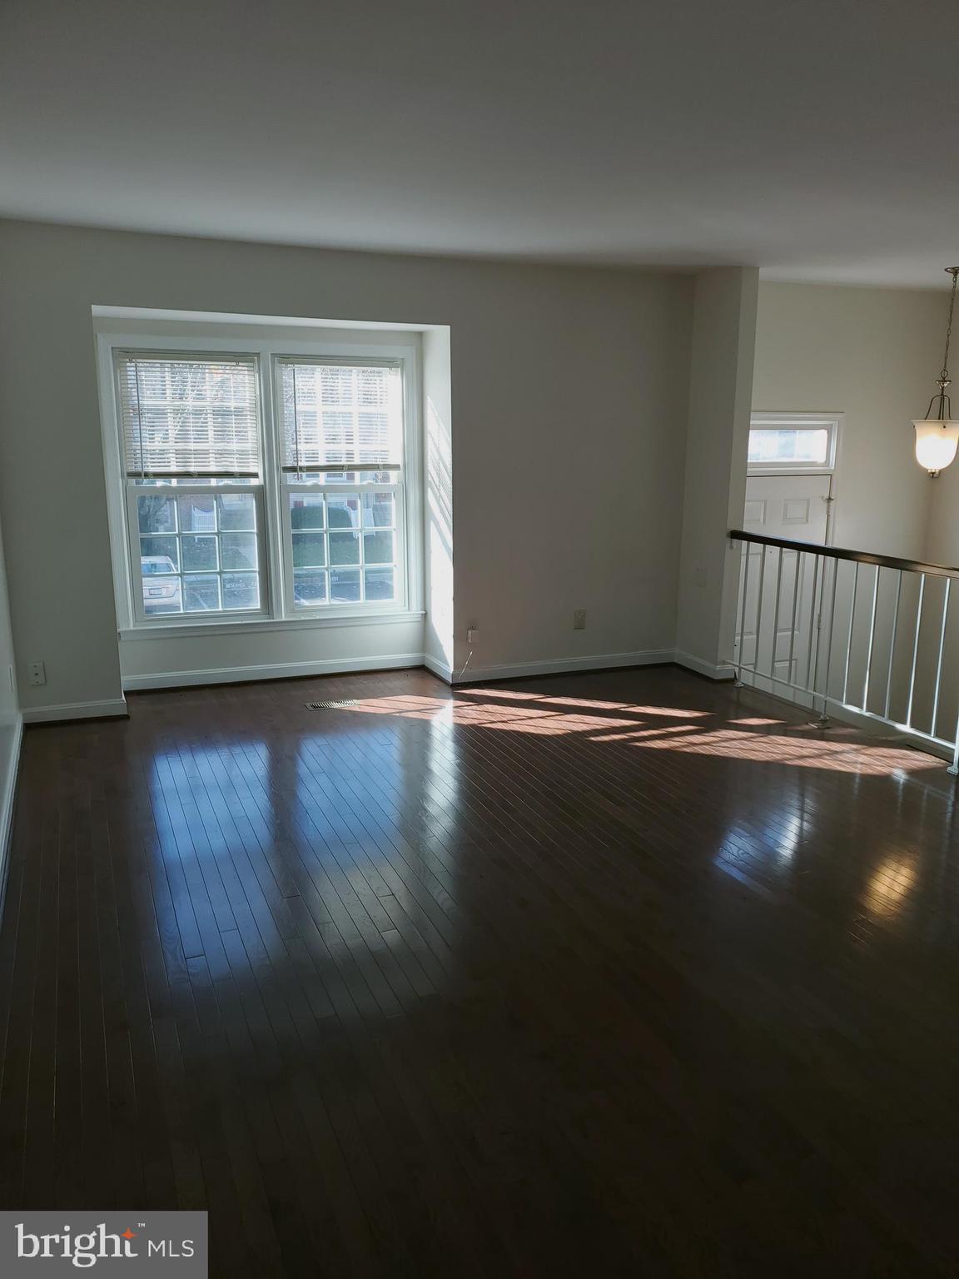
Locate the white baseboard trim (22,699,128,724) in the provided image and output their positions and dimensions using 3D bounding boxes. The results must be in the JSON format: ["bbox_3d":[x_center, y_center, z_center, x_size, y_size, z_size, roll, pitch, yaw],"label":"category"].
[{"bbox_3d":[-2.103,0.376,5.008,0.496,0.090,0.020,-4,13,-21],"label":"white baseboard trim"}]

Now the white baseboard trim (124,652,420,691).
[{"bbox_3d":[-1.217,0.192,5.890,1.837,0.090,0.020,-4,13,-21],"label":"white baseboard trim"}]

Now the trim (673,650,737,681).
[{"bbox_3d":[1.431,0.159,6.159,0.148,0.090,0.477,-4,13,-21],"label":"trim"}]

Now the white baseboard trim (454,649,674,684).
[{"bbox_3d":[0.553,0.173,6.054,1.570,0.090,0.020,-4,13,-21],"label":"white baseboard trim"}]

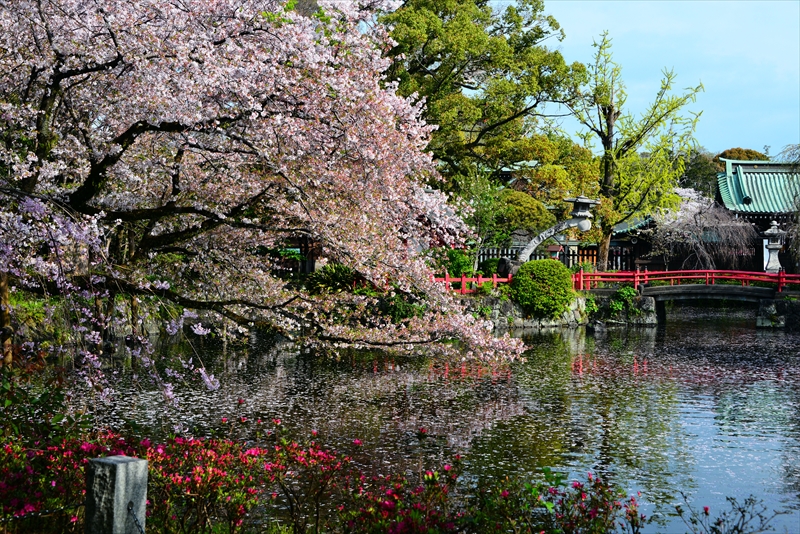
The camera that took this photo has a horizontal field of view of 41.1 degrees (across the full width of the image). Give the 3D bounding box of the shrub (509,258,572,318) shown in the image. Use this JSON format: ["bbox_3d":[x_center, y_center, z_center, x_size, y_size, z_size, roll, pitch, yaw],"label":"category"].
[{"bbox_3d":[5.142,0.776,38.500,2.300,2.165,2.150,1,0,0],"label":"shrub"}]

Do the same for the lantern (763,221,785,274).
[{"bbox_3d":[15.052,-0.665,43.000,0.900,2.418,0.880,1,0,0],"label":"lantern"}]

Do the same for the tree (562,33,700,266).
[{"bbox_3d":[9.890,-4.639,45.000,5.750,10.501,5.400,1,0,0],"label":"tree"}]

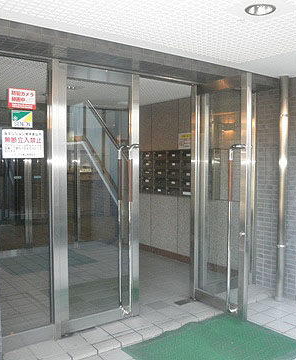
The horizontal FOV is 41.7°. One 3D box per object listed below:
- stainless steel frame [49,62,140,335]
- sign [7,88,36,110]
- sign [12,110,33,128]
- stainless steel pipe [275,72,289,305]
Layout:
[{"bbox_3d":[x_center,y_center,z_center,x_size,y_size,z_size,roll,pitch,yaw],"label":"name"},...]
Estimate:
[{"bbox_3d":[-0.414,0.153,3.141,0.808,2.079,0.090,-2,3,-37],"label":"stainless steel frame"},{"bbox_3d":[-0.888,-0.567,2.753,0.198,0.133,0.008,-2,3,-37],"label":"sign"},{"bbox_3d":[-0.889,-0.429,2.758,0.147,0.120,0.008,-2,3,-37],"label":"sign"},{"bbox_3d":[1.353,0.099,3.911,0.082,2.246,0.082,-2,3,-37],"label":"stainless steel pipe"}]

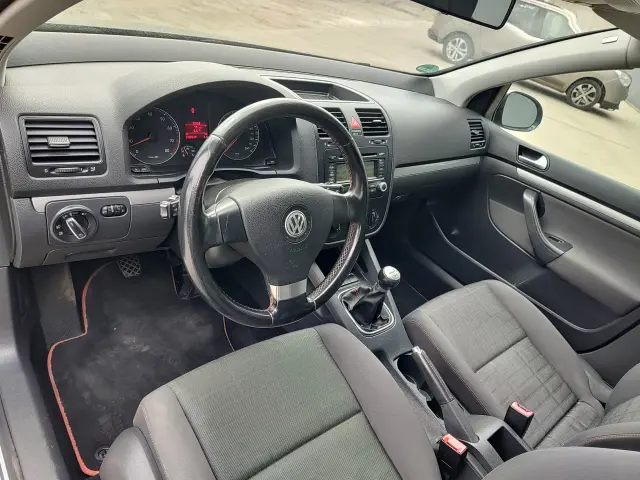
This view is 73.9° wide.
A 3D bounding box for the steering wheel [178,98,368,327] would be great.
[{"bbox_3d":[-0.064,-0.039,0.712,0.375,0.375,0.100,-13,21,-40],"label":"steering wheel"}]

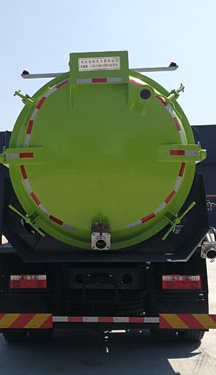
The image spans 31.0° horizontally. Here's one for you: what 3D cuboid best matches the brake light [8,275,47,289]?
[{"bbox_3d":[-0.809,0.953,3.984,0.375,0.135,0.080,-1,-4,3],"label":"brake light"}]

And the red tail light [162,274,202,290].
[{"bbox_3d":[0.734,0.937,3.894,0.375,0.135,0.080,-1,-4,3],"label":"red tail light"}]

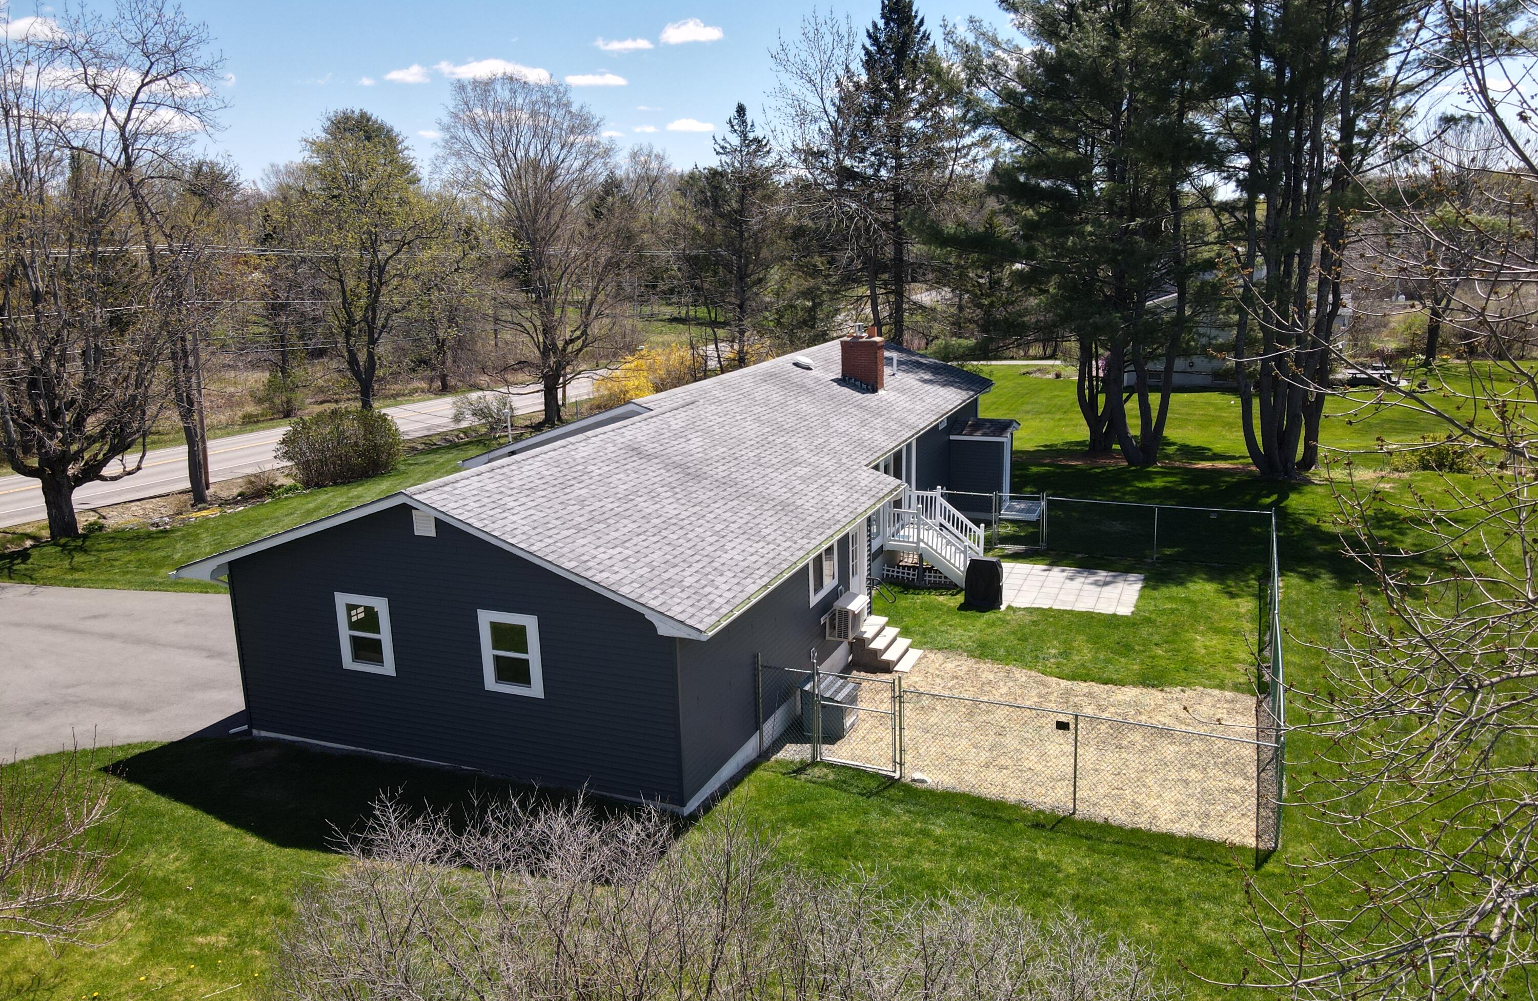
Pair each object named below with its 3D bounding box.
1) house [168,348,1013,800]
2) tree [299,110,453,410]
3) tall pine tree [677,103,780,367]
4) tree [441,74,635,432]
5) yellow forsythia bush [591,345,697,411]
[{"bbox_3d":[-0.705,-0.614,26.093,10.260,5.250,23.690,3,14,22],"label":"house"},{"bbox_3d":[-15.661,-8.236,42.631,5.920,13.790,5.920,3,14,22],"label":"tree"},{"bbox_3d":[-2.463,-16.796,69.905,6.570,17.440,6.570,-2,13,0],"label":"tall pine tree"},{"bbox_3d":[-11.106,-11.694,51.282,8.910,16.330,8.910,3,14,22],"label":"tree"},{"bbox_3d":[-6.700,-6.512,56.888,4.150,3.500,5.530,3,14,22],"label":"yellow forsythia bush"}]

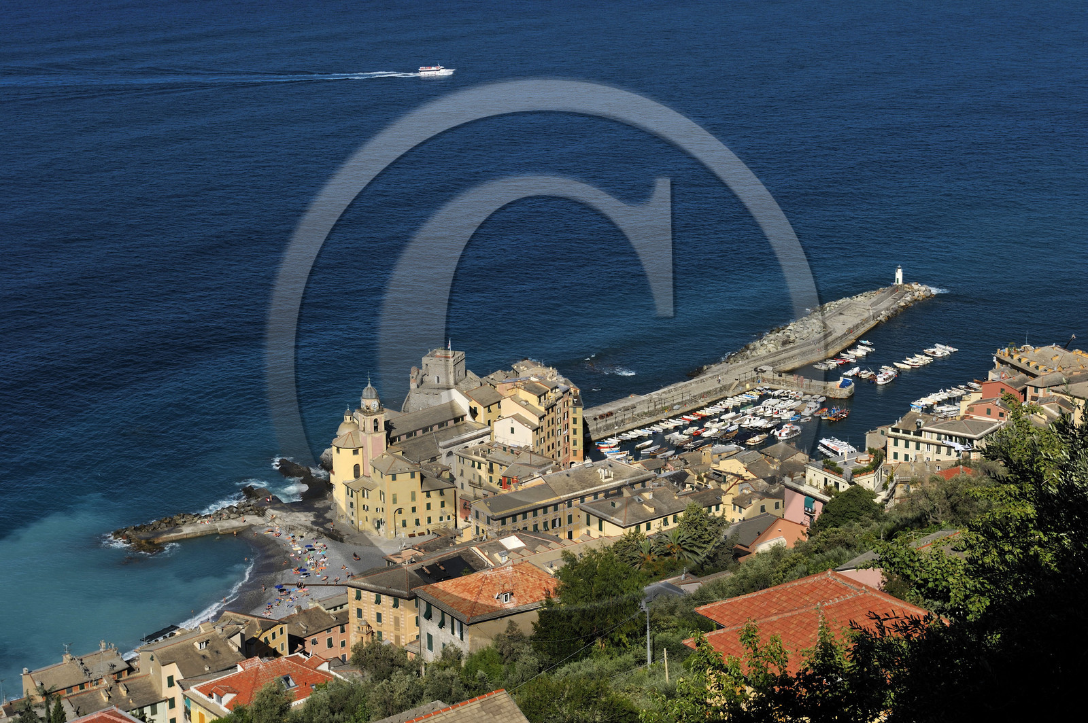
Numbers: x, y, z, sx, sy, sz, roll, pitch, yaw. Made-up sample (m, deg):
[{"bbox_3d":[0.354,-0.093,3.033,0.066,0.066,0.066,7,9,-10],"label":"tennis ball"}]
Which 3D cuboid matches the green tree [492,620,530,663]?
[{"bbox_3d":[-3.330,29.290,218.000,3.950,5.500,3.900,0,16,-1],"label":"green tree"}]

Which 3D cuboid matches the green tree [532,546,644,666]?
[{"bbox_3d":[5.207,28.005,242.000,13.000,13.000,13.000,-1,16,0],"label":"green tree"}]

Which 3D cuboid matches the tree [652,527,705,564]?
[{"bbox_3d":[21.741,30.267,340.000,8.600,7.000,8.600,-1,16,0],"label":"tree"}]

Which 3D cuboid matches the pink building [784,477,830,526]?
[{"bbox_3d":[56.020,30.361,422.676,9.500,11.000,14.000,-10,18,-30],"label":"pink building"}]

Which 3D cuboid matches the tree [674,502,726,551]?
[{"bbox_3d":[26.788,28.864,362.000,8.600,9.500,8.600,-1,16,0],"label":"tree"}]

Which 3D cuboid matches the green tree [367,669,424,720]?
[{"bbox_3d":[-13.580,30.650,193.000,5.050,5.000,4.800,-1,16,-4],"label":"green tree"}]

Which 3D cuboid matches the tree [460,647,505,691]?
[{"bbox_3d":[-6.200,31.530,214.000,4.390,5.400,4.300,0,16,-2],"label":"tree"}]

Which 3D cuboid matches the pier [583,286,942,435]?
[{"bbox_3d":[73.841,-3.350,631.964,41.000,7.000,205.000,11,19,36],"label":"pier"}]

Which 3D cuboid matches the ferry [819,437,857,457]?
[{"bbox_3d":[80.410,23.430,561.010,5.200,5.300,17.500,-9,18,-29],"label":"ferry"}]

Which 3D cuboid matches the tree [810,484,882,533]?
[{"bbox_3d":[65.390,32.540,458.000,15.660,11.000,13.500,2,16,8],"label":"tree"}]

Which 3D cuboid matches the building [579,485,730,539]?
[{"bbox_3d":[24.580,35.070,478.820,30.000,13.500,15.220,-12,20,-37],"label":"building"}]

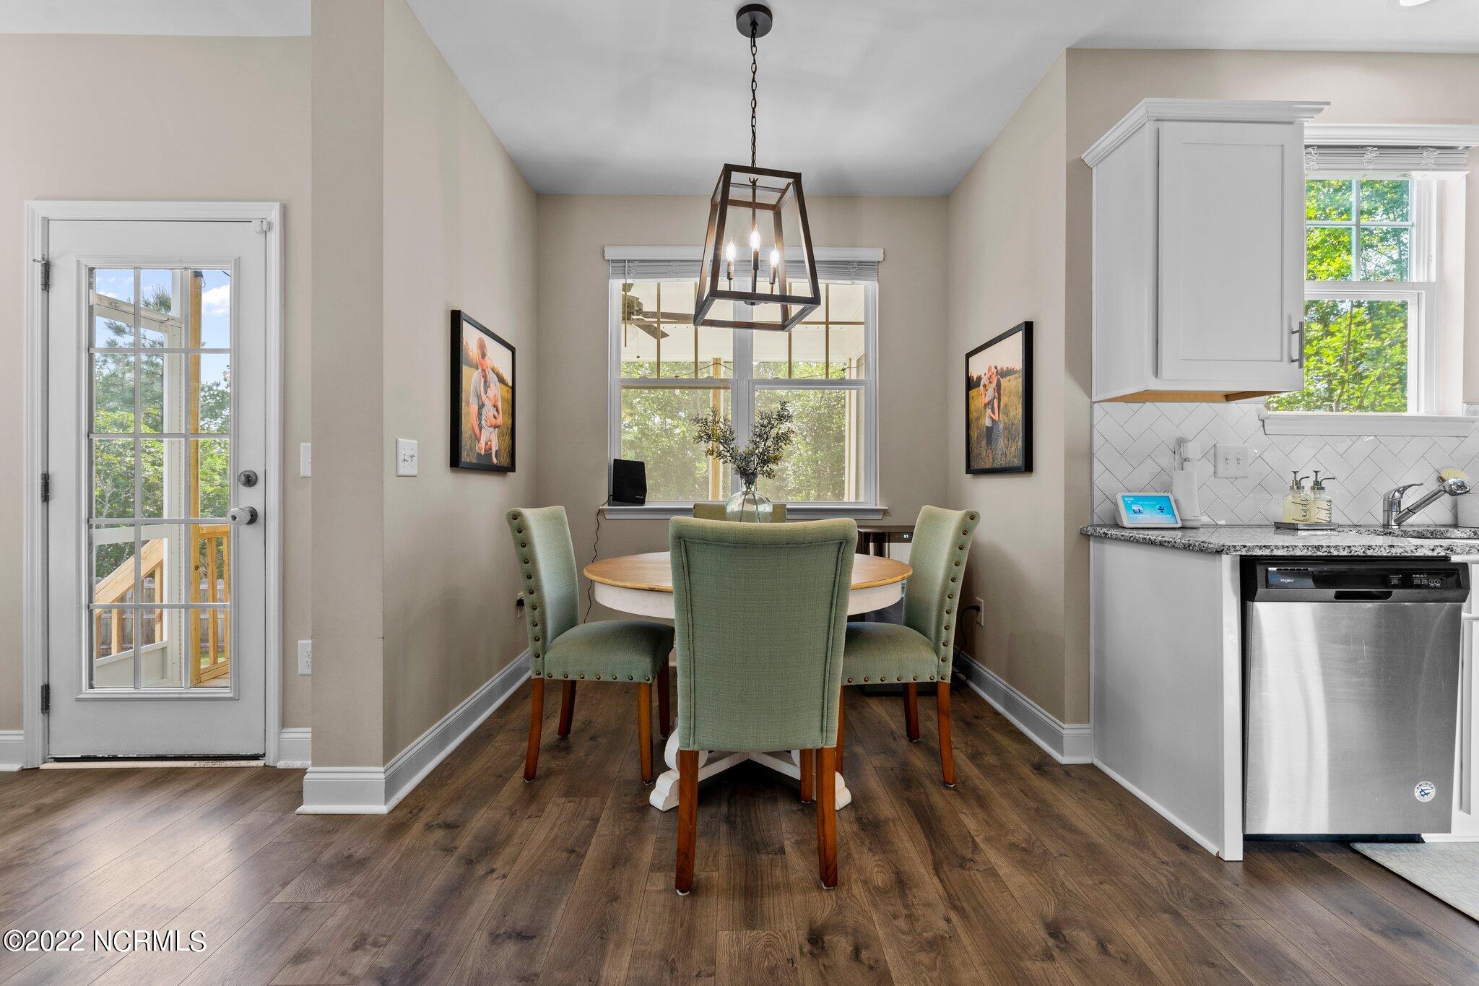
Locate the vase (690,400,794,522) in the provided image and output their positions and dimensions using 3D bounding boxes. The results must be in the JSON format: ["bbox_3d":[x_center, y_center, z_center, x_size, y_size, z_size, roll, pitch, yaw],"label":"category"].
[{"bbox_3d":[0.016,-0.033,2.250,0.400,0.620,0.300,0,0,-1],"label":"vase"}]

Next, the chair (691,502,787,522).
[{"bbox_3d":[0.012,0.538,2.686,0.470,0.975,0.555,0,1,-1],"label":"chair"}]

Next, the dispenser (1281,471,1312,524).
[{"bbox_3d":[2.044,0.018,2.101,0.076,0.190,0.090,0,0,-4],"label":"dispenser"}]

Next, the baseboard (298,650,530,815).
[{"bbox_3d":[-1.286,0.954,2.594,0.310,0.146,1.510,0,1,-1],"label":"baseboard"}]

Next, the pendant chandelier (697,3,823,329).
[{"bbox_3d":[0.050,-1.169,2.061,0.370,1.090,0.370,0,1,-13],"label":"pendant chandelier"}]

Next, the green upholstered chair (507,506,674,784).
[{"bbox_3d":[-0.546,0.542,2.240,0.555,0.975,0.470,0,1,2],"label":"green upholstered chair"}]

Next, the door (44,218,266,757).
[{"bbox_3d":[-2.195,-0.007,2.190,0.806,2.015,0.055,0,1,-1],"label":"door"}]

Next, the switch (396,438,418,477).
[{"bbox_3d":[-1.156,-0.120,2.018,0.015,0.128,0.125,0,0,-1],"label":"switch"}]

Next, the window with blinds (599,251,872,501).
[{"bbox_3d":[0.025,-0.668,3.399,1.600,1.475,0.110,0,0,-1],"label":"window with blinds"}]

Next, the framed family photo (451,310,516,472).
[{"bbox_3d":[-1.154,-0.422,2.629,0.037,0.636,0.607,0,0,-1],"label":"framed family photo"}]

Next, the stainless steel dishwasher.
[{"bbox_3d":[1.720,0.591,1.899,0.607,0.853,0.610,0,1,-1],"label":"stainless steel dishwasher"}]

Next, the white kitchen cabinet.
[{"bbox_3d":[1.634,-0.817,2.057,0.615,0.950,0.342,0,0,-1],"label":"white kitchen cabinet"}]

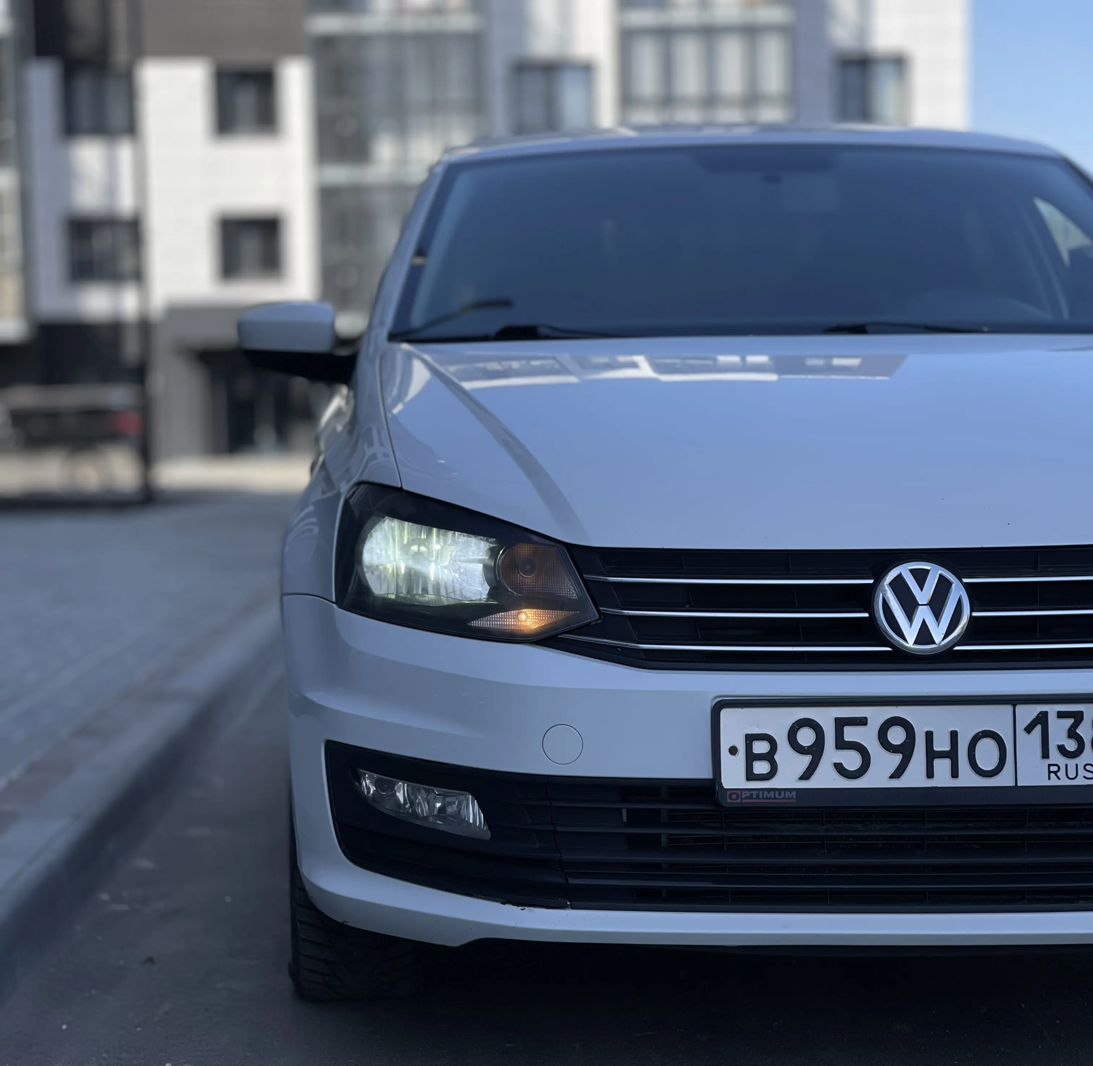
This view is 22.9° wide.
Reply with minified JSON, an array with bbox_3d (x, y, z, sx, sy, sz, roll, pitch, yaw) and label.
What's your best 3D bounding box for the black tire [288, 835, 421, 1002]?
[{"bbox_3d":[-0.294,0.412,4.090,0.195,0.600,0.600,-1,3,-1],"label":"black tire"}]

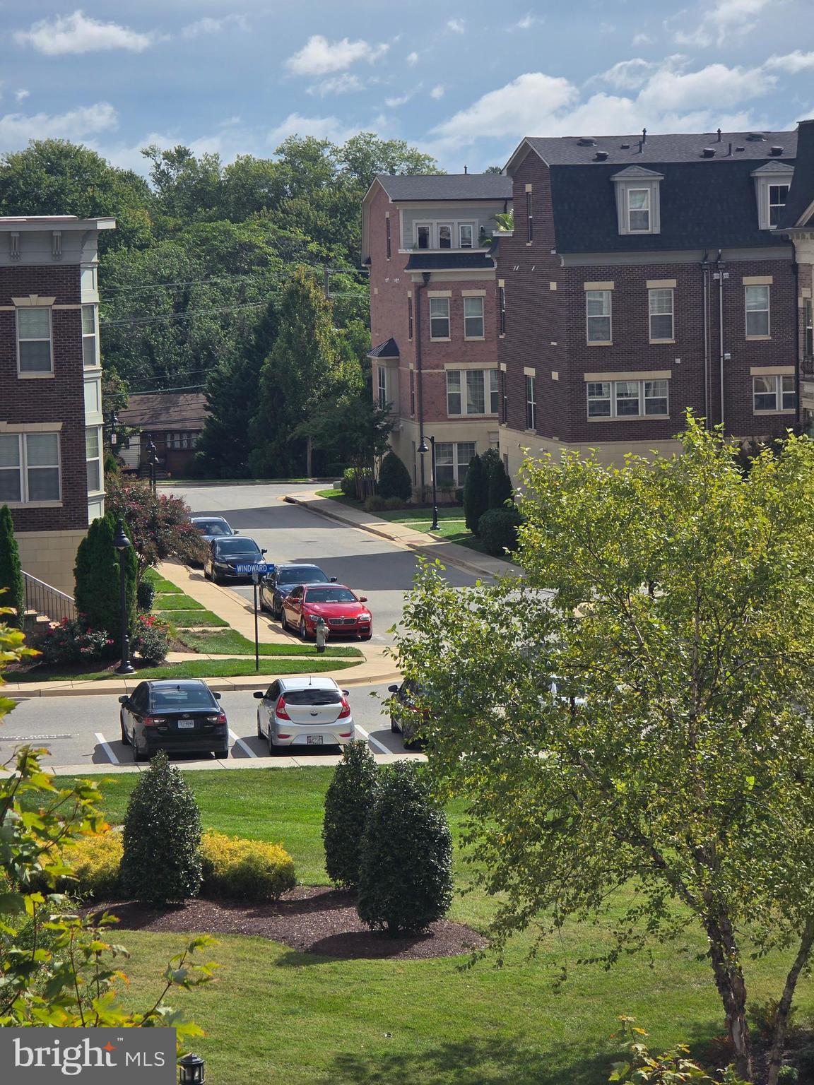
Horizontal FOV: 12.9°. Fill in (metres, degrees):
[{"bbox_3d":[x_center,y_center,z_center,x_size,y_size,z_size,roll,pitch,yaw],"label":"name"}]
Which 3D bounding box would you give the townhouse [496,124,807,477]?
[{"bbox_3d":[8.970,-7.646,128.078,9.400,13.850,11.100,-2,5,-11],"label":"townhouse"}]

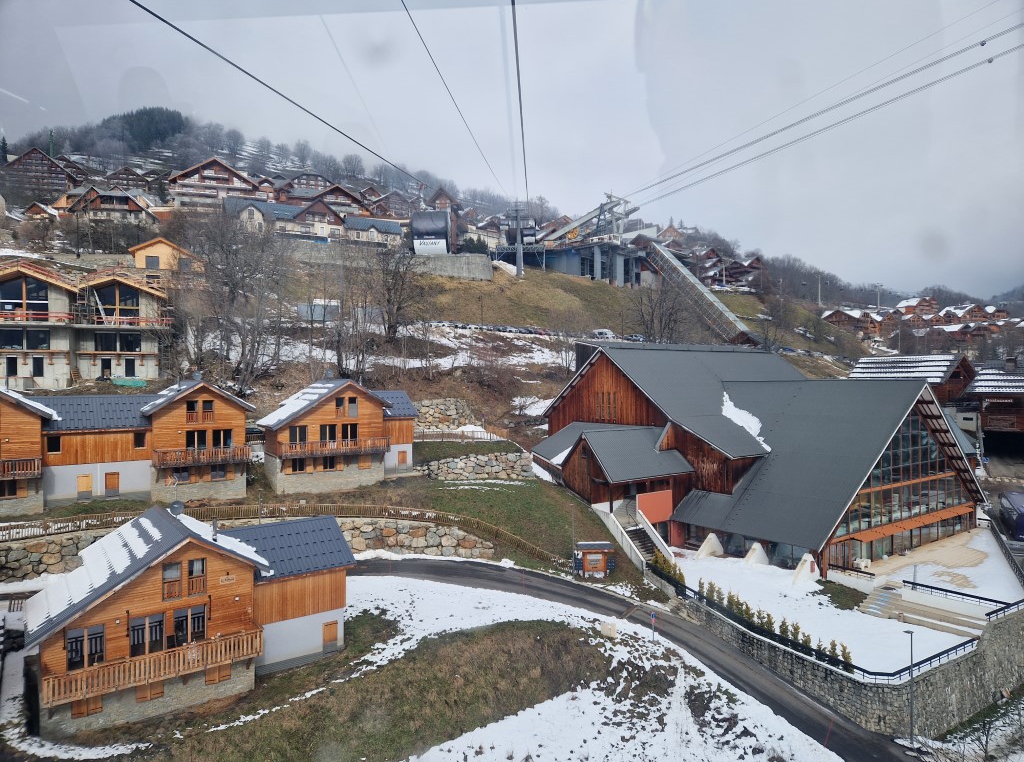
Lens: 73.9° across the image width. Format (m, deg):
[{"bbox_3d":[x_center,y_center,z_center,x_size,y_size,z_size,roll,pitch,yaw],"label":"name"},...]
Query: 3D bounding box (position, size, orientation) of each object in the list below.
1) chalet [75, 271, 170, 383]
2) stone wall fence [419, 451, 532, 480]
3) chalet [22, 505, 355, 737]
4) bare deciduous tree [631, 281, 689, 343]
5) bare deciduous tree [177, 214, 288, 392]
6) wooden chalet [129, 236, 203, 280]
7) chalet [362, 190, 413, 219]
[{"bbox_3d":[-45.319,-5.976,80.980,9.900,12.100,11.000,0,0,-20],"label":"chalet"},{"bbox_3d":[-3.433,7.995,64.000,10.900,2.700,1.000,0,0,-10],"label":"stone wall fence"},{"bbox_3d":[-16.879,11.849,37.456,16.238,8.502,9.950,0,0,-37],"label":"chalet"},{"bbox_3d":[28.182,-12.897,130.000,10.900,12.000,10.000,0,0,0],"label":"bare deciduous tree"},{"bbox_3d":[-32.863,-9.465,80.000,13.600,21.000,12.000,0,0,0],"label":"bare deciduous tree"},{"bbox_3d":[-52.936,-17.961,105.450,10.600,7.200,9.800,0,0,-22],"label":"wooden chalet"},{"bbox_3d":[-42.850,-61.389,238.000,16.000,11.500,13.000,0,0,-36],"label":"chalet"}]

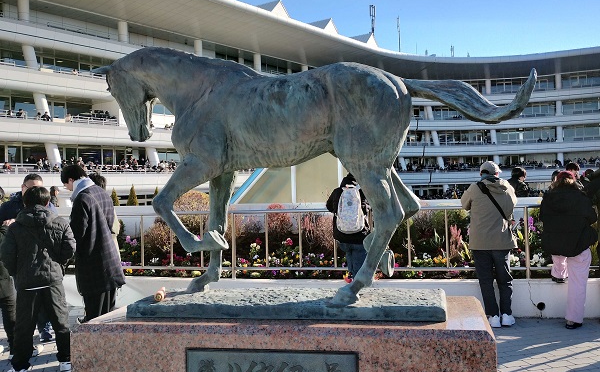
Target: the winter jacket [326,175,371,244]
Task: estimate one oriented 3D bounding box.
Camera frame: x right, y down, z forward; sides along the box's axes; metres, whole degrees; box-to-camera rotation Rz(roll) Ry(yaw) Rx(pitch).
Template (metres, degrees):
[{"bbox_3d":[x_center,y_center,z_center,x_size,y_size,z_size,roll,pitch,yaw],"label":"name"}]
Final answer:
[{"bbox_3d":[0.534,0.248,5.130,0.520,0.720,0.360,-1,-1,7],"label":"winter jacket"}]

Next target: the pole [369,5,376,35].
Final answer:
[{"bbox_3d":[12.284,-27.711,82.000,1.000,5.700,0.900,-1,-1,9],"label":"pole"}]

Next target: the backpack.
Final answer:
[{"bbox_3d":[0.531,0.242,5.000,0.300,0.480,0.190,-1,-1,7],"label":"backpack"}]

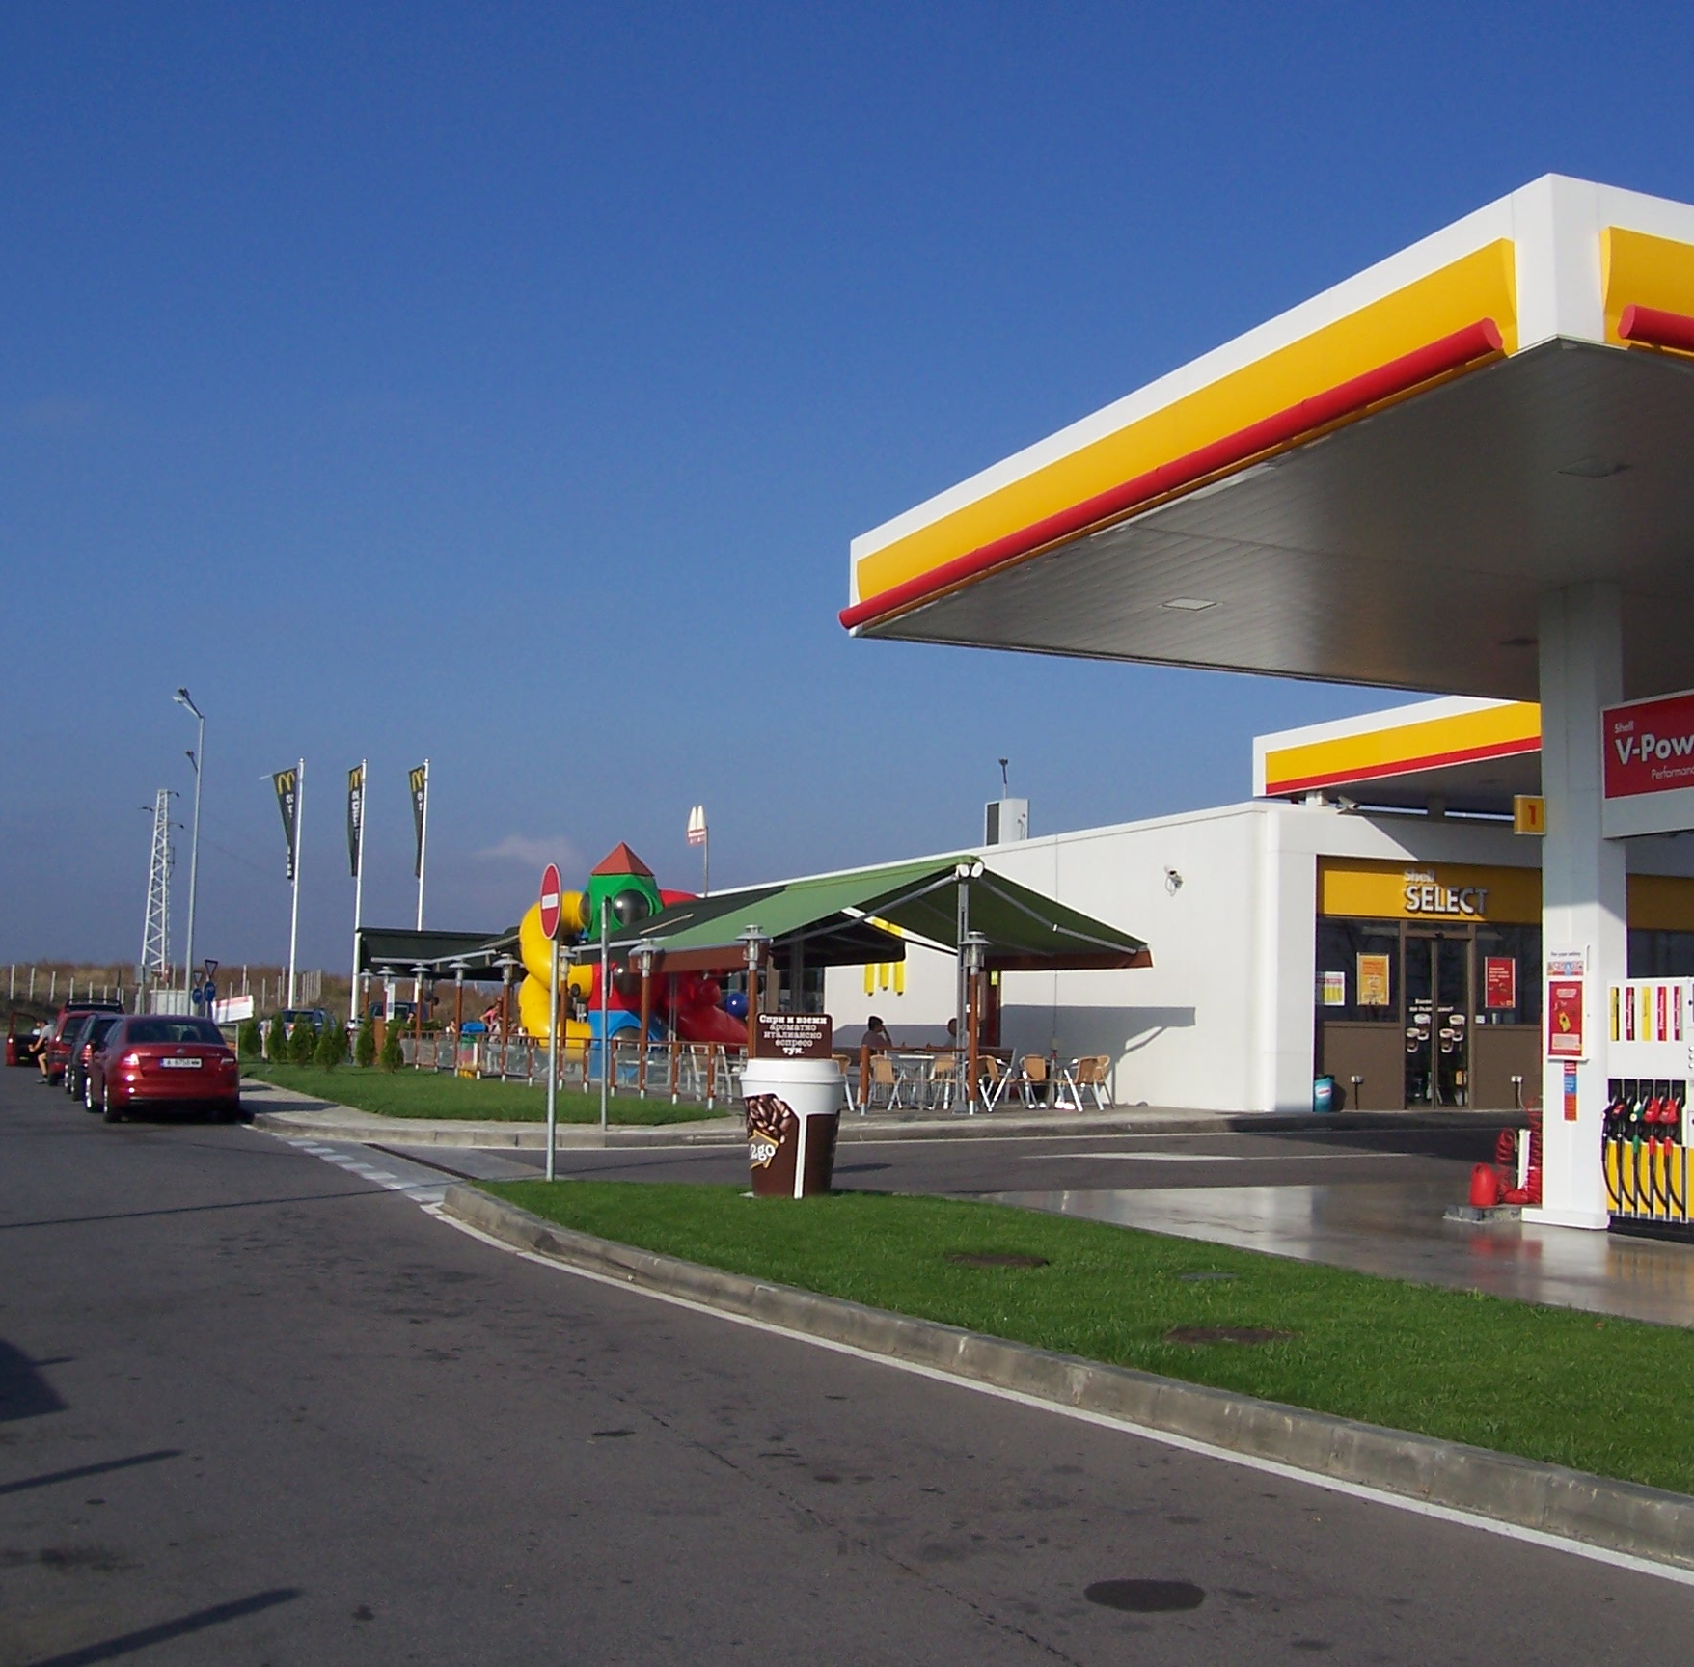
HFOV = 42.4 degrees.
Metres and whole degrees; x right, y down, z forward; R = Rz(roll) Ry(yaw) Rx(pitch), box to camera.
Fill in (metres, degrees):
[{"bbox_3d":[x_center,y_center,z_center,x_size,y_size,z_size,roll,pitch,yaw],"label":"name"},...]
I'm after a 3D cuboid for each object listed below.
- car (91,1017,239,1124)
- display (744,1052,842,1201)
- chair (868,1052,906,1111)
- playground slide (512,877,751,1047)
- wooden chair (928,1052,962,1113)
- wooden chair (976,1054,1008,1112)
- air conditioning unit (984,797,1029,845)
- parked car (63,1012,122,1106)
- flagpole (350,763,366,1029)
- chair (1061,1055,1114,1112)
[{"bbox_3d":[-9.792,3.361,31.285,1.790,1.470,4.600,4,-6,-22],"label":"car"},{"bbox_3d":[-0.361,2.131,16.000,0.730,1.020,0.730,1,-6,0],"label":"display"},{"bbox_3d":[0.547,3.414,30.037,0.560,0.760,0.580,-3,-7,41],"label":"chair"},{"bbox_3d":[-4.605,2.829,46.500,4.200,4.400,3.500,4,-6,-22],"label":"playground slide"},{"bbox_3d":[1.382,3.414,30.037,0.580,0.760,0.560,5,-6,-30],"label":"wooden chair"},{"bbox_3d":[2.026,3.418,30.037,0.580,0.760,0.560,6,-7,-41],"label":"wooden chair"},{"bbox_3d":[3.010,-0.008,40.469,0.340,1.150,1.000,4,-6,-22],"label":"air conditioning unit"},{"bbox_3d":[-12.567,3.850,37.906,1.770,1.480,4.450,4,-6,-22],"label":"parked car"},{"bbox_3d":[-16.064,2.305,72.000,0.180,9.439,0.180,4,-6,-22],"label":"flagpole"},{"bbox_3d":[3.290,3.443,30.137,0.560,0.760,0.580,6,-7,-40],"label":"chair"}]

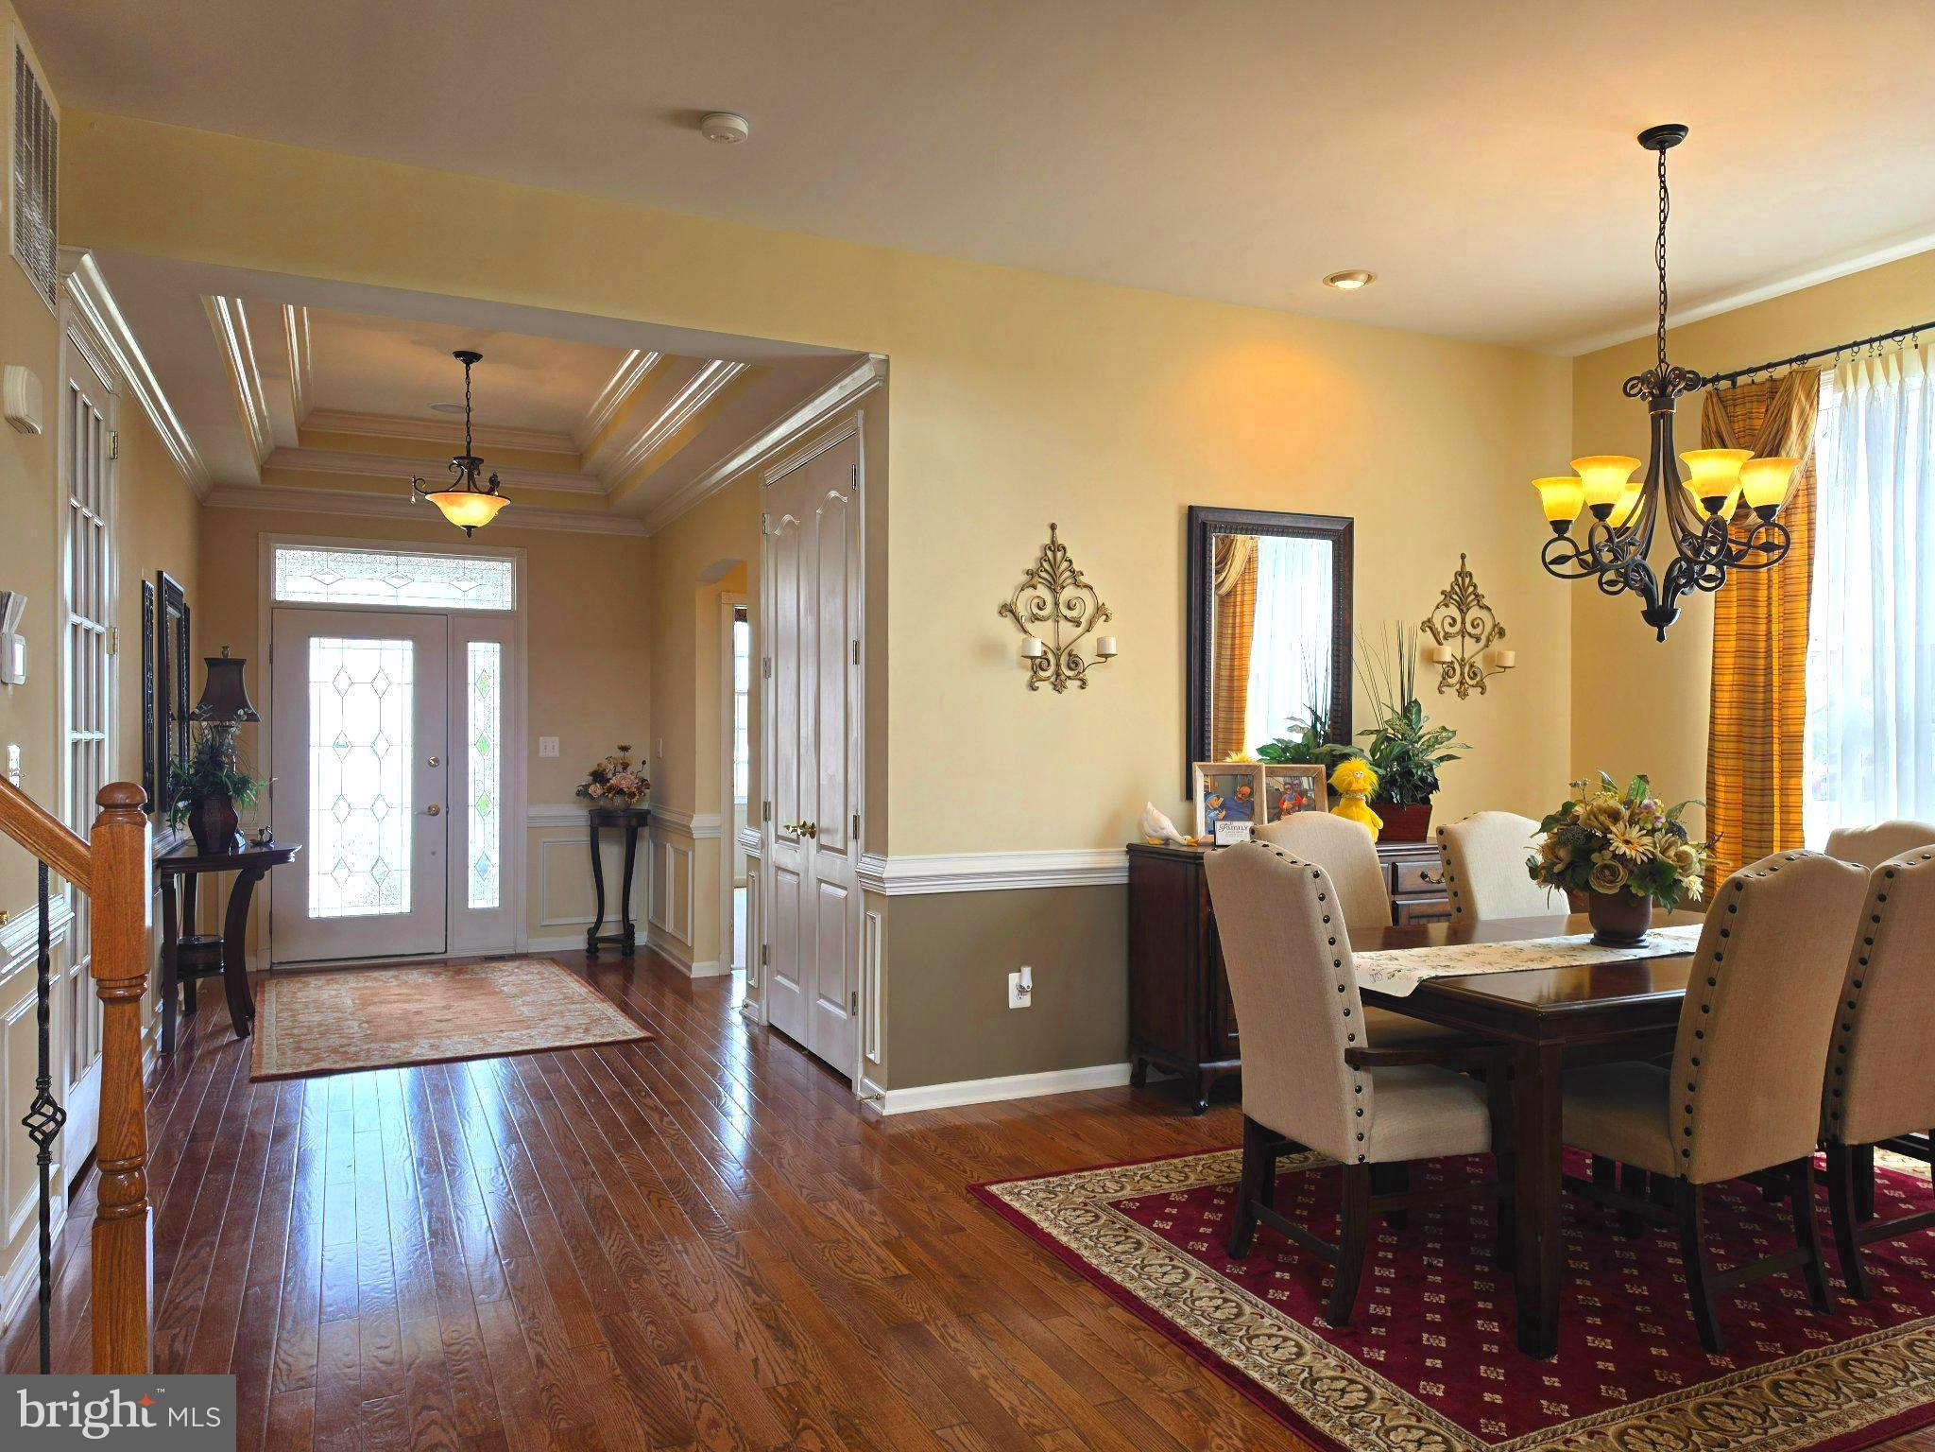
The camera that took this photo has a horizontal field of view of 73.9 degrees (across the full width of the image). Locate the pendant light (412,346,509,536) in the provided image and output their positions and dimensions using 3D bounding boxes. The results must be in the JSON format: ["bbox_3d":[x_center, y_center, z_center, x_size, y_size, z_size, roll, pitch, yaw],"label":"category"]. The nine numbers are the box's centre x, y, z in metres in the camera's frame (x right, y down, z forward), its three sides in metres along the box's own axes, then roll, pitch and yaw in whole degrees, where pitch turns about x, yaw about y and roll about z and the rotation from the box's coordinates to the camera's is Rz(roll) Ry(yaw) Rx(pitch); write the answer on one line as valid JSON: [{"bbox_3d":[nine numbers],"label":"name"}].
[{"bbox_3d":[-2.284,-1.276,5.841,0.430,0.830,0.420,0,0,-26],"label":"pendant light"}]

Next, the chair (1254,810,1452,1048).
[{"bbox_3d":[1.273,0.820,3.934,0.510,1.100,0.630,0,0,-25],"label":"chair"}]

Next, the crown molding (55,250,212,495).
[{"bbox_3d":[-3.300,-1.248,5.298,0.090,0.105,4.010,0,0,-26],"label":"crown molding"}]

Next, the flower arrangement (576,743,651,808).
[{"bbox_3d":[-2.157,0.311,7.820,0.440,0.410,0.380,0,0,-26],"label":"flower arrangement"}]

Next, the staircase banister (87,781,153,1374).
[{"bbox_3d":[-1.549,0.677,2.358,0.085,1.140,0.085,0,0,-26],"label":"staircase banister"}]

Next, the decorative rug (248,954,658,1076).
[{"bbox_3d":[-2.635,1.369,6.331,1.540,0.012,2.350,0,0,-28],"label":"decorative rug"}]

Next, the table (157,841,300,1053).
[{"bbox_3d":[-3.326,0.964,5.869,0.505,0.830,1.065,0,0,-26],"label":"table"}]

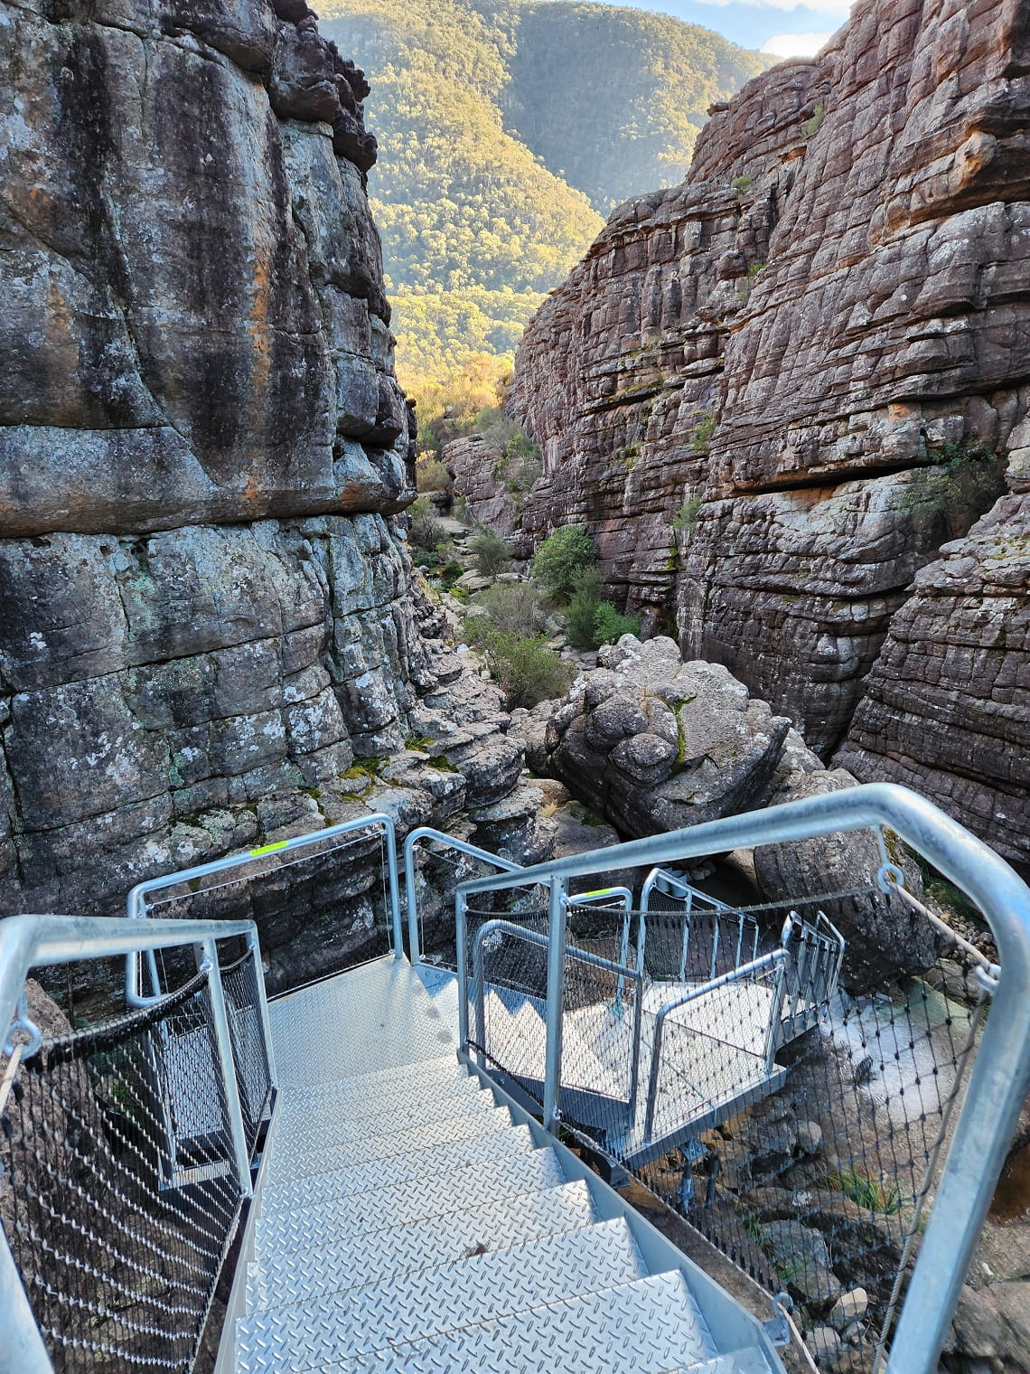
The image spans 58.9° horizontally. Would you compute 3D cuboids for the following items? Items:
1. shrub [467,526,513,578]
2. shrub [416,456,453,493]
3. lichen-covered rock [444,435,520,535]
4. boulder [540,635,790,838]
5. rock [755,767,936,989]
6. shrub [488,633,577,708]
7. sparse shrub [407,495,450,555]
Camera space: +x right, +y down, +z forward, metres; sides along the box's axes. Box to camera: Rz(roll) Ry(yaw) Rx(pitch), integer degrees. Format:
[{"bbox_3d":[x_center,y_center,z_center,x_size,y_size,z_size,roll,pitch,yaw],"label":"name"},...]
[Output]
[{"bbox_3d":[-0.665,-3.659,24.600,1.180,1.360,1.150,-1,22,-1],"label":"shrub"},{"bbox_3d":[-2.870,-7.352,31.500,1.450,1.250,1.350,-2,22,-5],"label":"shrub"},{"bbox_3d":[-0.948,-6.272,28.300,2.500,3.000,2.400,-1,22,-2],"label":"lichen-covered rock"},{"bbox_3d":[2.263,0.781,13.700,3.550,2.600,3.000,4,23,10],"label":"boulder"},{"bbox_3d":[4.026,2.317,11.100,1.980,2.250,2.100,9,24,21],"label":"rock"},{"bbox_3d":[0.295,-0.275,17.300,1.620,1.350,1.500,0,22,1],"label":"shrub"},{"bbox_3d":[-2.522,-4.601,26.000,1.350,1.550,1.250,-2,22,-5],"label":"sparse shrub"}]

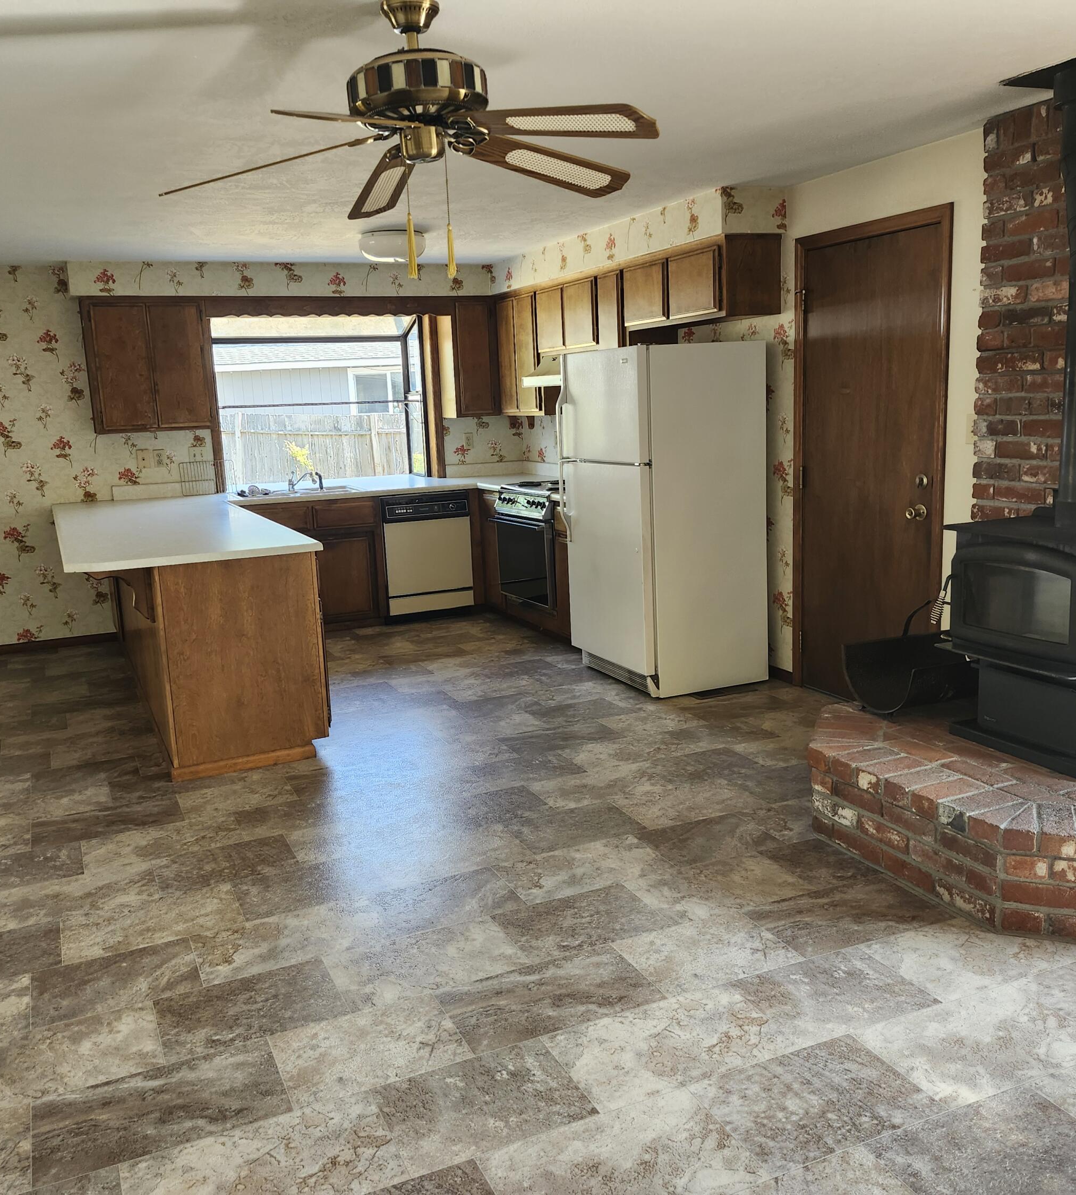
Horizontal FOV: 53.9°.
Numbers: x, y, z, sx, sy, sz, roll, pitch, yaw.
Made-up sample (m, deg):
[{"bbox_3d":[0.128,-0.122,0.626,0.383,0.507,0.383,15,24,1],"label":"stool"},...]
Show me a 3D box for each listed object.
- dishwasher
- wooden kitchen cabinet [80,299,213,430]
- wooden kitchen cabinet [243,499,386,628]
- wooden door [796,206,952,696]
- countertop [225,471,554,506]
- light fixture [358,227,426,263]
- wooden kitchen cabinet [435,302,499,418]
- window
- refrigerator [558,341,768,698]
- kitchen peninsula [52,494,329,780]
[{"bbox_3d":[-0.852,-0.348,7.474,0.617,0.820,0.620,-7,12,-24],"label":"dishwasher"},{"bbox_3d":[-2.474,-1.465,6.716,0.708,0.819,0.335,-7,12,-24],"label":"wooden kitchen cabinet"},{"bbox_3d":[-1.564,-0.236,7.162,0.920,0.870,0.620,-7,12,-24],"label":"wooden kitchen cabinet"},{"bbox_3d":[1.469,-0.543,4.705,0.080,2.130,0.950,-7,12,-24],"label":"wooden door"},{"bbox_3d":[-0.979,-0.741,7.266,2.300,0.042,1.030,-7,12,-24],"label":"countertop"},{"bbox_3d":[-0.803,-1.944,5.892,0.360,0.129,0.360,-7,12,-24],"label":"light fixture"},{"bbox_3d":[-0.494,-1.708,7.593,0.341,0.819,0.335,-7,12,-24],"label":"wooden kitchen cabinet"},{"bbox_3d":[-1.544,-1.385,7.520,1.460,1.165,0.350,-7,12,-24],"label":"window"},{"bbox_3d":[0.637,-0.420,5.455,0.745,1.681,0.782,-7,12,-24],"label":"refrigerator"},{"bbox_3d":[-1.960,0.043,5.643,0.985,0.909,3.100,-7,12,-24],"label":"kitchen peninsula"}]

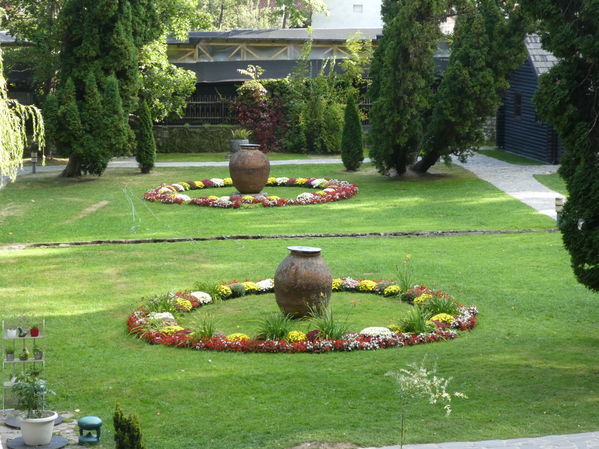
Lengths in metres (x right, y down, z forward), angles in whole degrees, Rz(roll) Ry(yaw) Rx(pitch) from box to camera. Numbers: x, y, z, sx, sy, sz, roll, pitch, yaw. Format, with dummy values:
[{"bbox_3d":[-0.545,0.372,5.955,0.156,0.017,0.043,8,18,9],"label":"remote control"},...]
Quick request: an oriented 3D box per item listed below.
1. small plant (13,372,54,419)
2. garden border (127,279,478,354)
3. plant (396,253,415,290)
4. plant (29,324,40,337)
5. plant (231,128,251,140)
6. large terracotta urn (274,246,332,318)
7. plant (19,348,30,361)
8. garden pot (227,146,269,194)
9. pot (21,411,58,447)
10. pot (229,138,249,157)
[{"bbox_3d":[-3.560,2.275,20.841,0.550,0.550,0.500,0,7,0],"label":"small plant"},{"bbox_3d":[0.057,1.715,29.500,6.631,0.320,6.631,0,7,0],"label":"garden border"},{"bbox_3d":[2.169,0.982,31.866,0.360,0.700,0.360,0,7,0],"label":"plant"},{"bbox_3d":[-3.808,1.529,22.402,0.125,0.180,0.125,0,7,0],"label":"plant"},{"bbox_3d":[-2.129,-3.248,56.188,0.700,0.420,0.660,0,7,0],"label":"plant"},{"bbox_3d":[0.076,1.107,29.713,1.107,1.280,1.107,0,7,0],"label":"large terracotta urn"},{"bbox_3d":[-3.977,1.879,22.502,0.130,0.170,0.130,0,7,0],"label":"plant"},{"bbox_3d":[-1.470,-1.627,46.056,1.213,1.380,1.213,0,7,0],"label":"garden pot"},{"bbox_3d":[-3.487,2.730,20.841,0.515,0.380,0.515,0,7,0],"label":"pot"},{"bbox_3d":[-2.165,-2.779,56.188,0.686,0.600,0.686,0,7,0],"label":"pot"}]

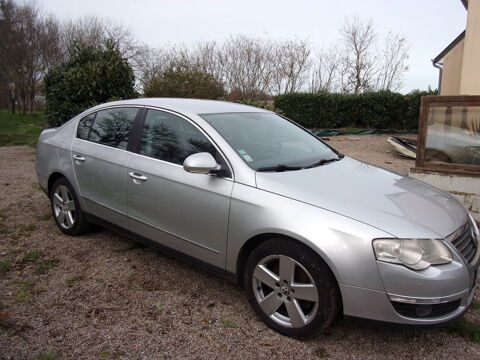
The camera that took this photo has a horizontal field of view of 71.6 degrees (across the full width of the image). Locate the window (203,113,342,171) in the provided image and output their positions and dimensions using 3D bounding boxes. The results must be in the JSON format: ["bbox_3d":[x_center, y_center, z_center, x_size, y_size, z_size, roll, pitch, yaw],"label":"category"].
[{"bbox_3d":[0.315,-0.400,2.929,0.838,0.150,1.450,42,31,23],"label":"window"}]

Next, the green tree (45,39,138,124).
[{"bbox_3d":[-7.688,-4.878,17.000,4.470,4.360,4.240,-4,13,-24],"label":"green tree"}]

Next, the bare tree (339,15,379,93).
[{"bbox_3d":[8.190,-7.637,23.000,2.570,7.110,2.570,5,12,20],"label":"bare tree"}]

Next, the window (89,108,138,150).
[{"bbox_3d":[-1.198,-0.499,3.109,0.730,0.400,0.050,10,-13,35],"label":"window"}]

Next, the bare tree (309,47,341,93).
[{"bbox_3d":[6.002,-6.769,24.418,2.348,5.695,2.500,4,13,13],"label":"bare tree"}]

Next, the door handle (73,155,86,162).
[{"bbox_3d":[-1.564,-0.217,3.245,0.225,0.055,0.055,10,15,35],"label":"door handle"}]

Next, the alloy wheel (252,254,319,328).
[{"bbox_3d":[0.313,0.676,2.113,0.460,0.460,0.170,11,14,37],"label":"alloy wheel"}]

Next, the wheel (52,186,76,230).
[{"bbox_3d":[-1.864,0.276,3.670,0.460,0.460,0.170,10,15,35],"label":"wheel"}]

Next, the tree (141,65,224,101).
[{"bbox_3d":[-3.700,-5.472,22.038,5.104,3.894,4.800,-1,13,-9],"label":"tree"}]

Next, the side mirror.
[{"bbox_3d":[-0.258,-0.114,2.229,0.140,0.150,0.220,10,14,35],"label":"side mirror"}]

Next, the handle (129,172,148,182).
[{"bbox_3d":[-0.833,-0.025,2.730,0.235,0.045,0.050,10,14,35],"label":"handle"}]

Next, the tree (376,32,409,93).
[{"bbox_3d":[9.399,-6.191,21.259,2.044,6.028,2.300,6,13,22],"label":"tree"}]

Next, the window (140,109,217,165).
[{"bbox_3d":[-0.492,-0.340,2.642,0.955,0.455,0.070,10,-8,35],"label":"window"}]

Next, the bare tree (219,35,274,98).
[{"bbox_3d":[0.469,-7.428,24.000,3.760,5.950,3.760,1,12,1],"label":"bare tree"}]

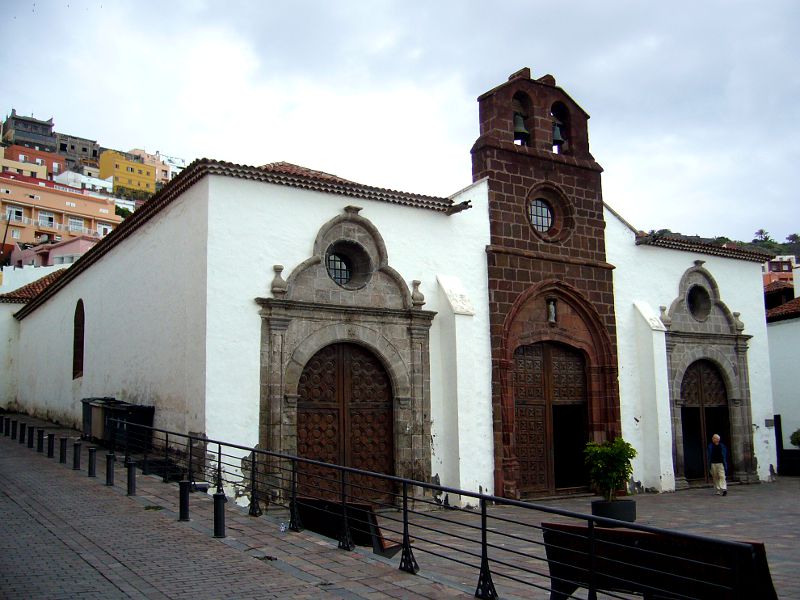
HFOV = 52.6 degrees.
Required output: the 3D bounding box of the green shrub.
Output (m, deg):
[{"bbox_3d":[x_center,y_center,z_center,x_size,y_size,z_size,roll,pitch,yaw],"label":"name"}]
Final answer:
[{"bbox_3d":[4.680,3.780,17.985,1.120,1.460,1.120,-1,-9,0],"label":"green shrub"}]

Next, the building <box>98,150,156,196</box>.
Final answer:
[{"bbox_3d":[-68.106,-31.397,202.047,11.000,8.500,11.000,4,-10,-32],"label":"building"}]

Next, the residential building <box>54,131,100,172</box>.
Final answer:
[{"bbox_3d":[-76.761,-34.968,192.492,8.500,8.000,9.000,6,-11,-39],"label":"residential building"}]

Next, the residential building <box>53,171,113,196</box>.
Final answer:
[{"bbox_3d":[-68.903,-25.230,175.846,10.000,4.500,8.000,6,-11,-39],"label":"residential building"}]

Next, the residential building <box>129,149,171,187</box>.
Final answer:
[{"bbox_3d":[-73.907,-38.782,238.558,10.000,9.000,10.000,4,-10,-32],"label":"residential building"}]

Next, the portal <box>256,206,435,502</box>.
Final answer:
[{"bbox_3d":[-1.173,1.393,19.565,4.800,7.350,0.600,5,-10,-34],"label":"portal"}]

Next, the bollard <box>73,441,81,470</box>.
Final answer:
[{"bbox_3d":[-6.530,3.170,16.372,0.140,0.550,0.140,5,-10,-34],"label":"bollard"}]

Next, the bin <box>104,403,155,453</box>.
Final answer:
[{"bbox_3d":[-6.800,3.169,20.133,0.800,1.200,1.200,5,-11,-37],"label":"bin"}]

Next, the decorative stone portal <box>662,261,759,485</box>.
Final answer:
[{"bbox_3d":[10.271,2.428,27.199,4.800,7.424,0.600,5,-10,-34],"label":"decorative stone portal"}]

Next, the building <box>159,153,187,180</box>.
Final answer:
[{"bbox_3d":[-69.723,-40.364,248.896,8.000,8.000,9.000,4,-10,-32],"label":"building"}]

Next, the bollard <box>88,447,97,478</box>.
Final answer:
[{"bbox_3d":[-5.855,3.105,15.431,0.140,0.550,0.140,5,-10,-34],"label":"bollard"}]

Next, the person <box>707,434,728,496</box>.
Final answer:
[{"bbox_3d":[8.944,4.684,22.949,0.550,1.710,0.400,-2,-9,8],"label":"person"}]

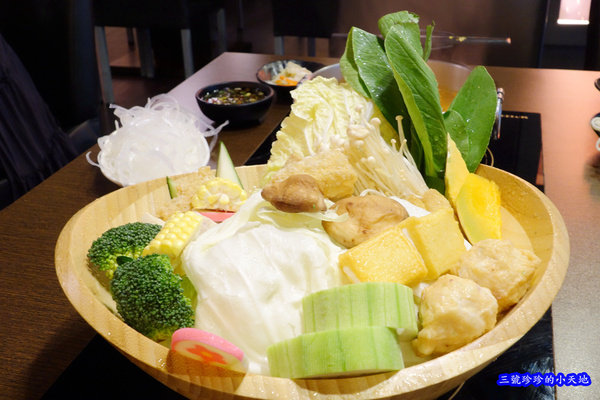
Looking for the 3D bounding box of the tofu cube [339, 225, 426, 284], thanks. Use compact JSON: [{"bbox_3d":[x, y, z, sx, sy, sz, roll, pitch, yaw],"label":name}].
[{"bbox_3d":[0.047,0.034,0.408,0.039,0.022,0.039,-25,46,-5],"label":"tofu cube"}]

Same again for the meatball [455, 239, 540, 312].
[{"bbox_3d":[0.113,0.043,0.417,0.044,0.036,0.042,-2,26,1],"label":"meatball"}]

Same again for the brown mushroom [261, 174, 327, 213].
[{"bbox_3d":[-0.005,-0.004,0.450,0.041,0.022,0.032,-8,26,-13],"label":"brown mushroom"}]

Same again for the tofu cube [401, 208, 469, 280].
[{"bbox_3d":[0.076,0.026,0.419,0.021,0.037,0.037,-18,6,36],"label":"tofu cube"}]

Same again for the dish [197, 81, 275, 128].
[{"bbox_3d":[-0.077,-0.110,0.891,0.095,0.040,0.095,-2,26,0],"label":"dish"}]

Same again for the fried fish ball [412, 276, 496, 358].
[{"bbox_3d":[0.080,0.058,0.374,0.042,0.038,0.040,-2,26,1],"label":"fried fish ball"}]

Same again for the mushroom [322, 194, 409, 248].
[{"bbox_3d":[0.038,0.014,0.428,0.050,0.026,0.043,-2,40,0],"label":"mushroom"}]

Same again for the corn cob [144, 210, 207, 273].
[{"bbox_3d":[-0.079,0.026,0.456,0.031,0.032,0.042,18,32,36],"label":"corn cob"}]

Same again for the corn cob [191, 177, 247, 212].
[{"bbox_3d":[-0.057,-0.004,0.509,0.037,0.024,0.032,-6,26,-9],"label":"corn cob"}]

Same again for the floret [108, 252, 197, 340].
[{"bbox_3d":[-0.080,0.053,0.396,0.044,0.043,0.042,7,27,18],"label":"floret"}]

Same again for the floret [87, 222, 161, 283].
[{"bbox_3d":[-0.108,0.034,0.451,0.044,0.040,0.044,12,29,27],"label":"floret"}]

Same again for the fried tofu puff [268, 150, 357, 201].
[{"bbox_3d":[0.009,-0.015,0.467,0.050,0.030,0.034,-13,28,-22],"label":"fried tofu puff"}]

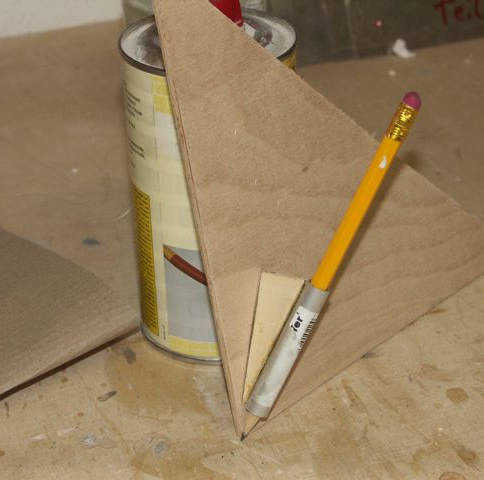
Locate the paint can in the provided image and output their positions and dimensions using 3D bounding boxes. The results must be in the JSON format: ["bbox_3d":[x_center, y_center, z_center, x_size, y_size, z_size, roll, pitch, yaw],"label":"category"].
[{"bbox_3d":[-0.014,-0.027,0.730,0.084,0.158,0.084,-1,30,1],"label":"paint can"}]

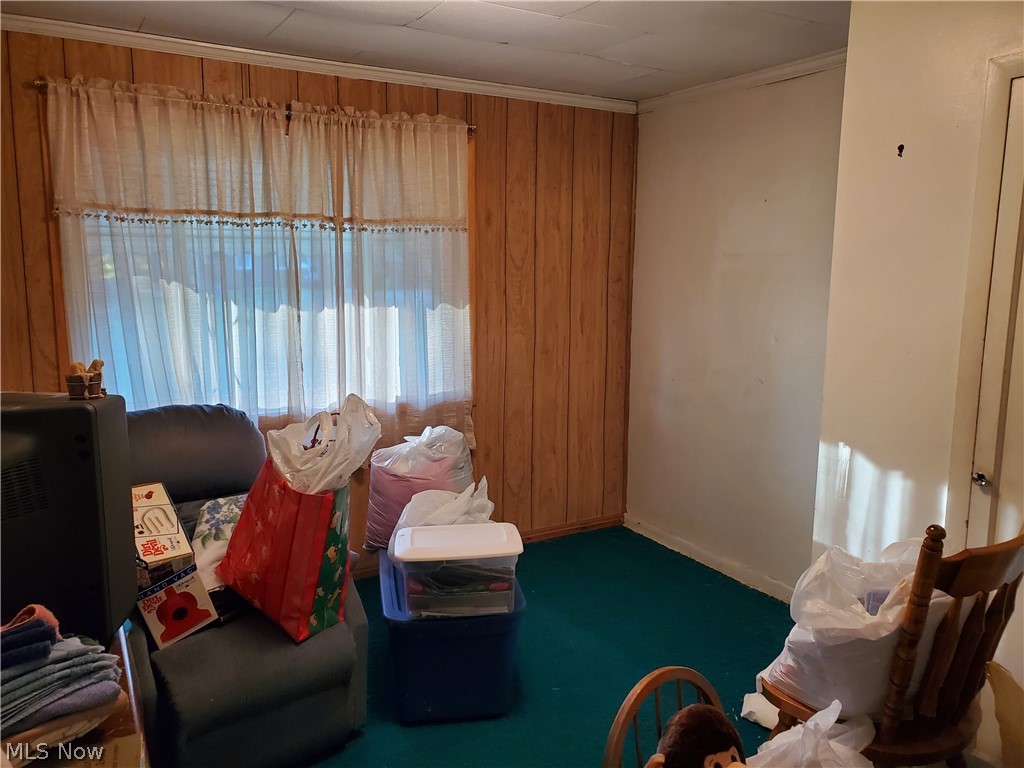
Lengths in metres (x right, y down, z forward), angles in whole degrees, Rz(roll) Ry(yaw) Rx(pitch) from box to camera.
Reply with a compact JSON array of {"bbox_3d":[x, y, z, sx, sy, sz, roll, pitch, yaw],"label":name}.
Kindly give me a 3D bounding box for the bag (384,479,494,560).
[{"bbox_3d":[-0.265,0.536,2.926,0.360,0.280,0.270,-2,9,-12],"label":"bag"}]

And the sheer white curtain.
[{"bbox_3d":[-0.933,-0.418,3.344,1.750,1.500,0.100,-5,11,-30],"label":"sheer white curtain"}]

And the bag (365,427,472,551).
[{"bbox_3d":[-0.386,0.422,3.151,0.400,0.450,0.320,-2,9,-12],"label":"bag"}]

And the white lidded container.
[{"bbox_3d":[-0.187,0.621,2.623,0.410,0.210,0.285,-1,9,-9],"label":"white lidded container"}]

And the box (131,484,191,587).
[{"bbox_3d":[-1.213,0.511,2.584,0.150,0.150,0.310,-8,48,-42],"label":"box"}]

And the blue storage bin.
[{"bbox_3d":[-0.245,0.903,2.877,0.470,0.430,0.660,-2,9,-12],"label":"blue storage bin"}]

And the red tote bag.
[{"bbox_3d":[-0.694,0.496,2.437,0.370,0.420,0.180,19,10,32],"label":"red tote bag"}]

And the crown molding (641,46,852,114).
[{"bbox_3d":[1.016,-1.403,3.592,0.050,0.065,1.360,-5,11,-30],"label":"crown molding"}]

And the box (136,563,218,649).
[{"bbox_3d":[-1.055,0.690,2.353,0.120,0.187,0.217,-26,-4,27],"label":"box"}]

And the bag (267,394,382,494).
[{"bbox_3d":[-0.614,0.210,2.544,0.300,0.290,0.260,6,11,33],"label":"bag"}]

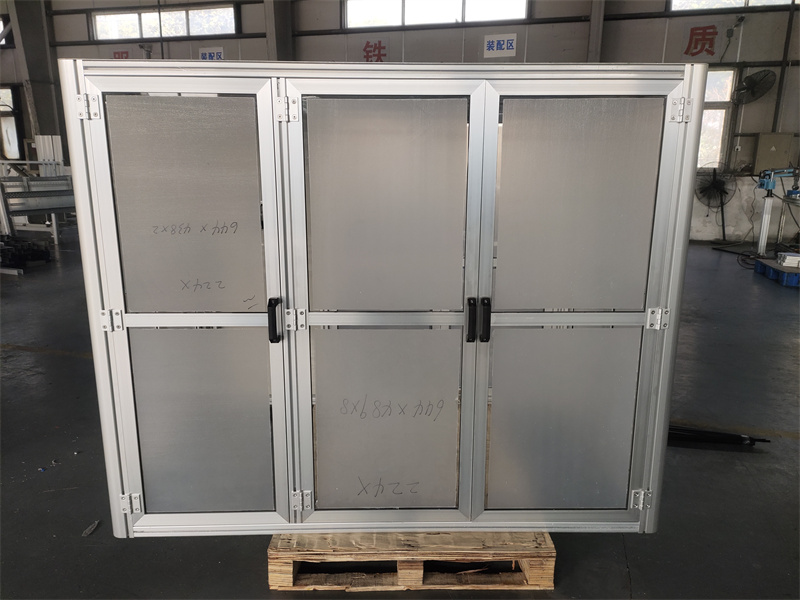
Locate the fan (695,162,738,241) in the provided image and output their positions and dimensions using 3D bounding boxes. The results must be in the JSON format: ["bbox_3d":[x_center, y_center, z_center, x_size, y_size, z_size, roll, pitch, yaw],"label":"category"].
[{"bbox_3d":[5.579,-1.676,9.250,0.760,1.420,0.500,11,16,41],"label":"fan"}]

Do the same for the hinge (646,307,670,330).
[{"bbox_3d":[0.833,0.061,1.712,0.067,0.067,0.012,0,11,-1],"label":"hinge"}]

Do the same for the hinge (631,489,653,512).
[{"bbox_3d":[0.836,0.691,1.837,0.067,0.067,0.012,0,11,-1],"label":"hinge"}]

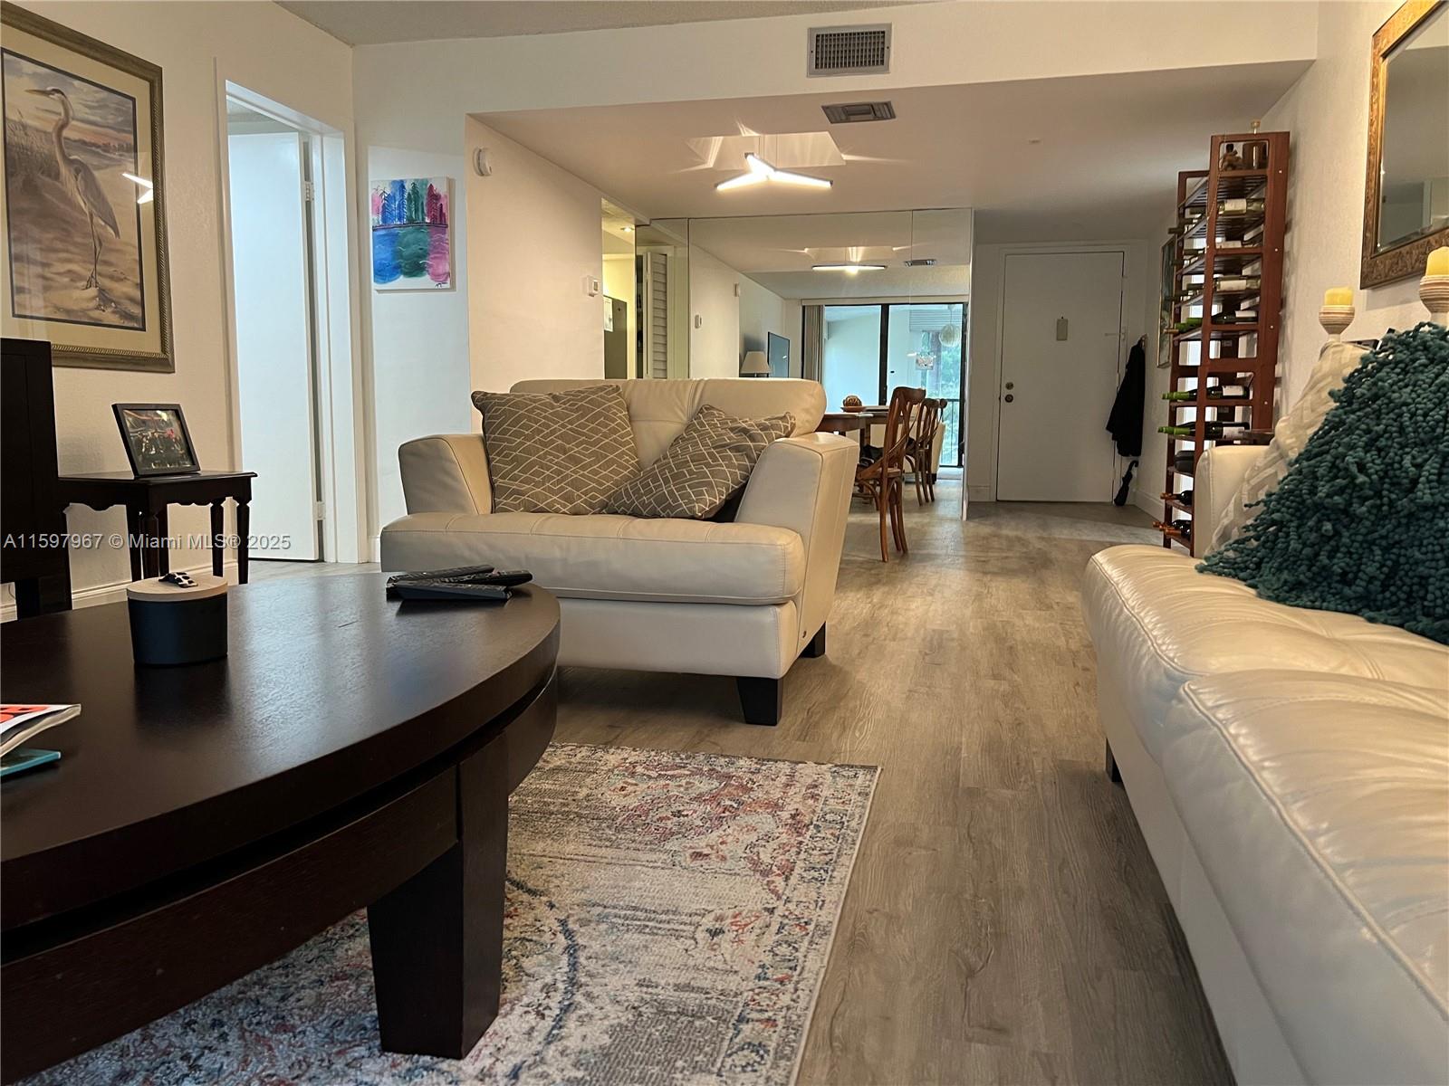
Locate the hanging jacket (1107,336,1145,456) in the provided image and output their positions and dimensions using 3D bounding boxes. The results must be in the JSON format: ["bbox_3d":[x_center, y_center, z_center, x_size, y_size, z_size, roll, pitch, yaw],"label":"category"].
[{"bbox_3d":[3.174,-1.147,8.607,0.260,0.910,0.360,2,7,13],"label":"hanging jacket"}]

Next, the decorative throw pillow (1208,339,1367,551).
[{"bbox_3d":[1.164,-0.158,2.074,0.150,0.460,0.460,27,1,-14],"label":"decorative throw pillow"}]

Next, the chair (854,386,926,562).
[{"bbox_3d":[0.738,-0.384,5.771,0.530,0.890,0.470,3,7,23],"label":"chair"}]

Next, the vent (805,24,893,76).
[{"bbox_3d":[0.535,-2.119,4.677,0.358,0.205,0.025,2,7,13],"label":"vent"}]

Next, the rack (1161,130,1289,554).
[{"bbox_3d":[2.293,-0.820,5.089,0.330,1.930,0.730,2,7,13],"label":"rack"}]

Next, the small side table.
[{"bbox_3d":[-1.953,0.033,3.729,0.480,0.530,0.490,2,7,13],"label":"small side table"}]

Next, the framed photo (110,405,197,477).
[{"bbox_3d":[-1.981,-0.359,3.796,0.030,0.250,0.310,-14,4,13],"label":"framed photo"}]

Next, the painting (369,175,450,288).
[{"bbox_3d":[-1.495,-1.482,5.229,0.410,0.520,0.033,2,7,13],"label":"painting"}]

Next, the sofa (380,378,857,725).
[{"bbox_3d":[-0.248,-0.046,3.102,1.170,0.853,0.940,2,7,13],"label":"sofa"}]

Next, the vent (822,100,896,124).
[{"bbox_3d":[0.631,-1.994,5.059,0.310,0.025,0.300,2,7,13],"label":"vent"}]

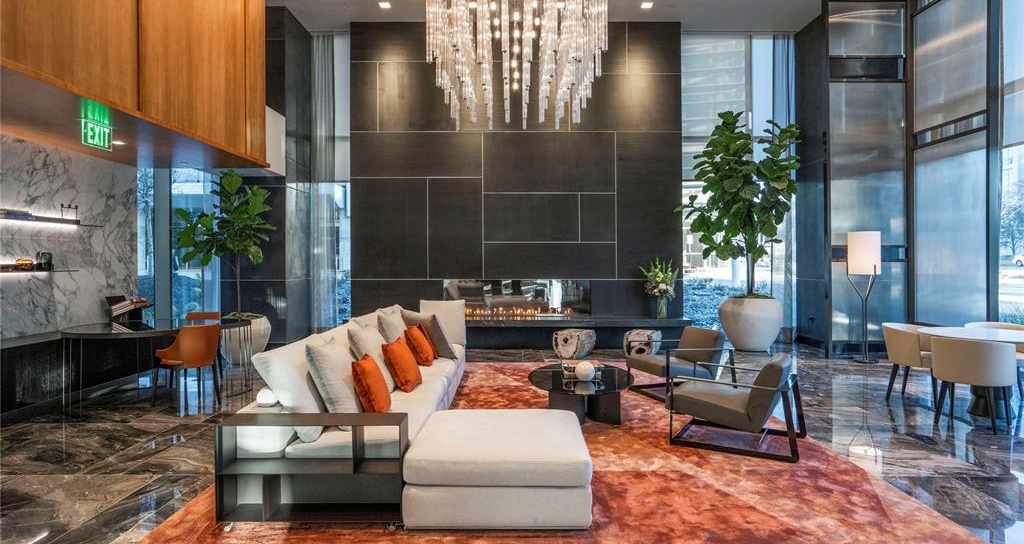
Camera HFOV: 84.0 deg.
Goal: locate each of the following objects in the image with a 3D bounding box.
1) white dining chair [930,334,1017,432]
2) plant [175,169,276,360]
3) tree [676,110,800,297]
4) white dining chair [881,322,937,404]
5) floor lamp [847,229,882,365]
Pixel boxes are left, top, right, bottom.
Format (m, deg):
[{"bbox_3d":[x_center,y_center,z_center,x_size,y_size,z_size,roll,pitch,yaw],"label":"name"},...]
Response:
[{"bbox_3d":[3.992,0.944,4.900,0.550,0.750,0.560,-1,1,-40],"label":"white dining chair"},{"bbox_3d":[-3.980,-0.063,7.900,1.320,2.620,1.150,0,1,0],"label":"plant"},{"bbox_3d":[3.664,-1.108,9.200,1.840,2.930,1.600,0,1,0],"label":"tree"},{"bbox_3d":[4.020,0.900,5.620,0.560,0.770,0.560,-1,0,-37],"label":"white dining chair"},{"bbox_3d":[4.980,0.350,8.040,0.420,1.830,0.420,0,0,0],"label":"floor lamp"}]

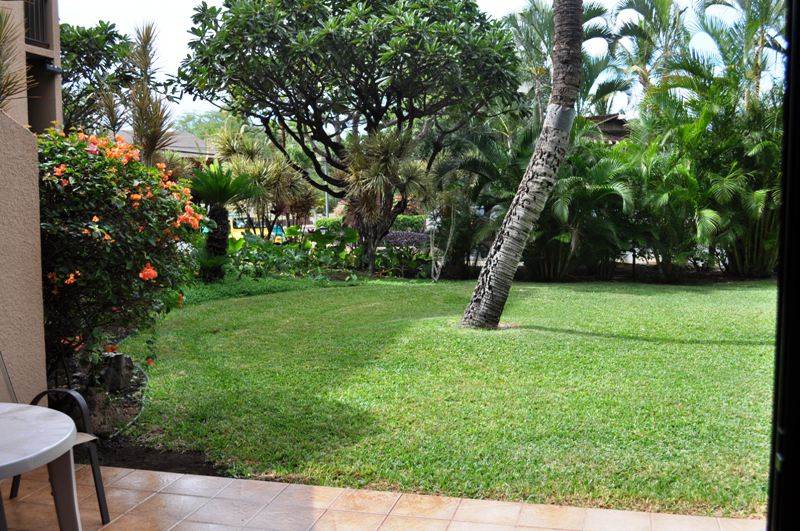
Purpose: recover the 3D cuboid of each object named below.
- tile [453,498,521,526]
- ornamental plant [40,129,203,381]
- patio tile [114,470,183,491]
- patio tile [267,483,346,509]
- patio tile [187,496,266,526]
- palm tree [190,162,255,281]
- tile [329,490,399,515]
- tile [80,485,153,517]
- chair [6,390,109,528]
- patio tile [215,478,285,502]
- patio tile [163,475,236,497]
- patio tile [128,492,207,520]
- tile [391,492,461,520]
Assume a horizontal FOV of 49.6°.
[{"bbox_3d":[0.432,1.219,4.247,0.305,0.015,0.293,1,5,14],"label":"tile"},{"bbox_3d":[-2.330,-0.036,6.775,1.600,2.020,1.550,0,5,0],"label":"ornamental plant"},{"bbox_3d":[-1.375,1.181,4.698,0.306,0.015,0.278,1,6,14],"label":"patio tile"},{"bbox_3d":[-0.474,1.197,4.467,0.306,0.015,0.278,1,6,14],"label":"patio tile"},{"bbox_3d":[-0.848,1.220,4.259,0.306,0.015,0.306,1,6,14],"label":"patio tile"},{"bbox_3d":[-3.049,-0.711,14.295,1.120,2.000,1.120,0,5,0],"label":"palm tree"},{"bbox_3d":[-0.173,1.202,4.391,0.306,0.015,0.278,1,6,14],"label":"tile"},{"bbox_3d":[-1.446,1.203,4.397,0.305,0.015,0.305,1,5,14],"label":"tile"},{"bbox_3d":[-1.838,0.798,4.052,0.770,0.880,0.560,3,6,29],"label":"chair"},{"bbox_3d":[-0.771,1.191,4.543,0.305,0.015,0.293,1,5,14],"label":"patio tile"},{"bbox_3d":[-1.072,1.183,4.617,0.305,0.015,0.293,1,5,14],"label":"patio tile"},{"bbox_3d":[-1.145,1.210,4.323,0.305,0.015,0.305,1,5,14],"label":"patio tile"},{"bbox_3d":[0.131,1.212,4.321,0.305,0.015,0.293,1,5,14],"label":"tile"}]

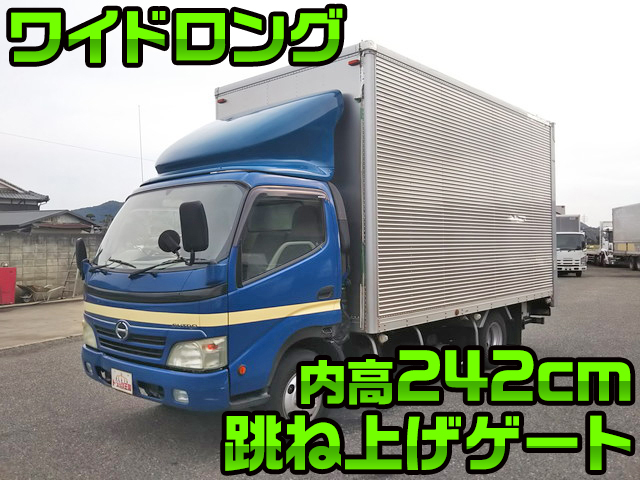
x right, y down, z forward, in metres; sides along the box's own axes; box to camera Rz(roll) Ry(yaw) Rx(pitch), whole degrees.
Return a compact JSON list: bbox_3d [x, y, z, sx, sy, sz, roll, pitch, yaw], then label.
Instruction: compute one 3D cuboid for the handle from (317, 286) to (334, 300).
[{"bbox_3d":[0.041,0.439,4.571,0.050,0.105,0.205,-1,-1,42],"label":"handle"}]

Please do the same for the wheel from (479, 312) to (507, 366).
[{"bbox_3d":[2.143,1.275,7.140,0.220,0.730,0.730,-1,-1,43],"label":"wheel"}]

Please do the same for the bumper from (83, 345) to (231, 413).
[{"bbox_3d":[-1.441,1.049,4.398,1.990,0.305,0.300,-1,-1,42],"label":"bumper"}]

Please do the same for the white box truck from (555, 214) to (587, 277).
[{"bbox_3d":[12.578,0.326,29.174,1.780,3.080,5.100,-1,-1,14],"label":"white box truck"}]

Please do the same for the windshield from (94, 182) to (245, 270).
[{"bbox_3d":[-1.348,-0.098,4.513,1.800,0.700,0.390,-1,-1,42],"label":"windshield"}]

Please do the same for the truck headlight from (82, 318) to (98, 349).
[{"bbox_3d":[-1.994,0.802,4.915,0.457,0.250,0.220,-1,-1,42],"label":"truck headlight"}]

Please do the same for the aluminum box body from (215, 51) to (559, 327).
[{"bbox_3d":[1.149,-0.453,7.375,2.199,2.620,4.535,-1,-1,43],"label":"aluminum box body"}]

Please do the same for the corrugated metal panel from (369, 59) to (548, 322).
[{"bbox_3d":[1.931,-0.458,6.528,0.060,2.400,4.300,-1,-1,42],"label":"corrugated metal panel"}]

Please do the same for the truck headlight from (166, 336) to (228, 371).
[{"bbox_3d":[-0.875,0.791,3.899,0.457,0.250,0.220,-1,-1,42],"label":"truck headlight"}]

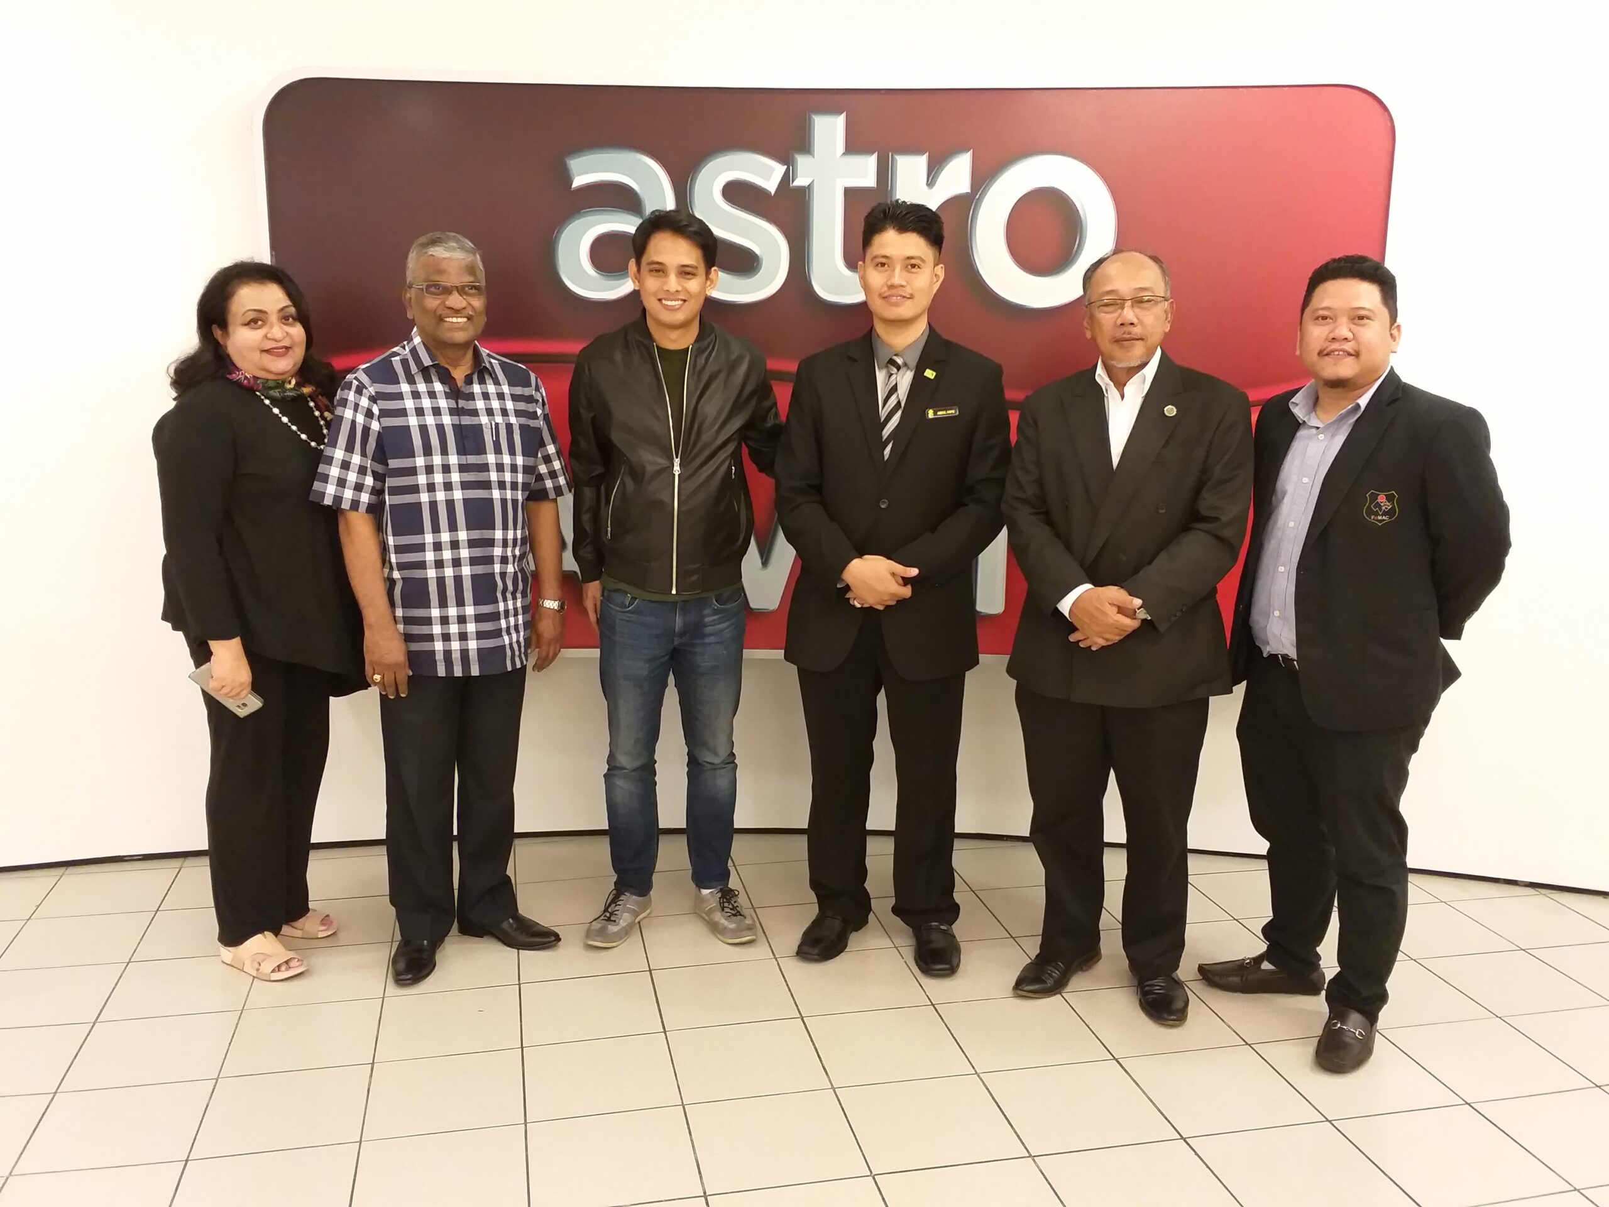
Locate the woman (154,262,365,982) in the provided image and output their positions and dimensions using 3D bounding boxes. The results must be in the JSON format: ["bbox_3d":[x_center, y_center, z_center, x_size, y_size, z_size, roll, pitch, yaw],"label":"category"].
[{"bbox_3d":[-1.250,0.045,2.784,0.380,1.607,0.480,9,13,37],"label":"woman"}]

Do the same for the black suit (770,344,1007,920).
[{"bbox_3d":[0.189,0.077,2.804,0.560,1.400,0.360,2,11,6],"label":"black suit"}]

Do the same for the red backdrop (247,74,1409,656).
[{"bbox_3d":[0.040,-0.606,3.325,3.000,1.570,0.280,1,11,2],"label":"red backdrop"}]

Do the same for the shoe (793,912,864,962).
[{"bbox_3d":[0.094,0.782,3.009,0.105,0.108,0.282,7,12,32],"label":"shoe"}]

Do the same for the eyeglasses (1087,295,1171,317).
[{"bbox_3d":[0.646,-0.593,2.412,0.152,0.046,0.135,-1,11,14],"label":"eyeglasses"}]

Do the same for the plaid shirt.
[{"bbox_3d":[-0.827,-0.221,2.733,0.560,0.755,0.300,-4,11,-22],"label":"plaid shirt"}]

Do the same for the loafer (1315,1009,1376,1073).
[{"bbox_3d":[1.171,0.877,2.579,0.110,0.105,0.280,7,12,30],"label":"loafer"}]

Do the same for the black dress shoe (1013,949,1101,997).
[{"bbox_3d":[0.612,0.821,2.844,0.278,0.105,0.102,-7,13,-36],"label":"black dress shoe"}]

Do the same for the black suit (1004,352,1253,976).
[{"bbox_3d":[0.666,0.151,2.596,0.540,1.370,0.380,4,11,19],"label":"black suit"}]

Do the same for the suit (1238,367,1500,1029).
[{"bbox_3d":[1.159,0.182,2.592,0.560,1.390,0.470,11,15,44],"label":"suit"}]

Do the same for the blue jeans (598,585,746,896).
[{"bbox_3d":[-0.332,0.314,2.980,0.390,0.830,0.270,0,10,-1],"label":"blue jeans"}]

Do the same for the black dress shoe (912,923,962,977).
[{"bbox_3d":[0.325,0.793,2.965,0.105,0.108,0.282,1,11,4],"label":"black dress shoe"}]

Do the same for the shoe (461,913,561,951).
[{"bbox_3d":[-0.728,0.786,2.988,0.280,0.095,0.100,3,11,14],"label":"shoe"}]

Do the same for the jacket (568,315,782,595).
[{"bbox_3d":[-0.297,-0.351,2.867,0.540,0.660,0.330,0,11,-2],"label":"jacket"}]

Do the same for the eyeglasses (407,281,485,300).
[{"bbox_3d":[-0.785,-0.680,2.635,0.140,0.038,0.143,-6,12,-33],"label":"eyeglasses"}]

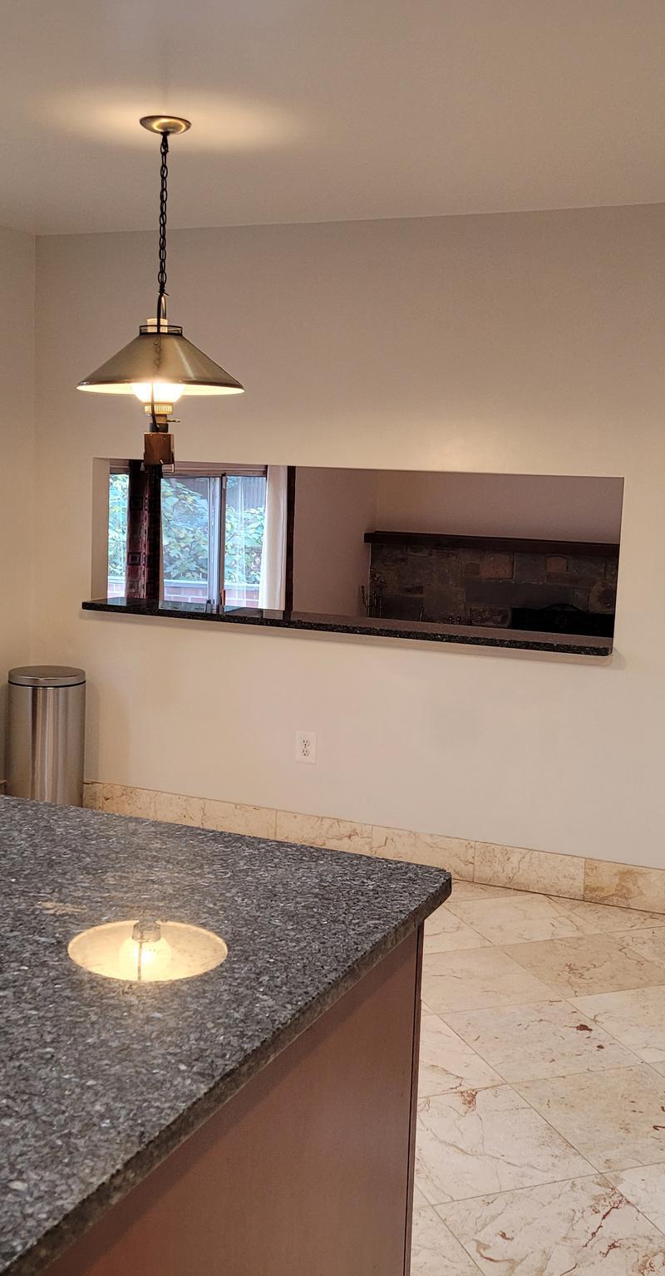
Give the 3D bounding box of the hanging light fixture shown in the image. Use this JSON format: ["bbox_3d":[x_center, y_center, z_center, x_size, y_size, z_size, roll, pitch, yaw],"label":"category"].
[{"bbox_3d":[-0.475,-0.956,3.574,0.462,0.938,0.462,2,7,0],"label":"hanging light fixture"}]

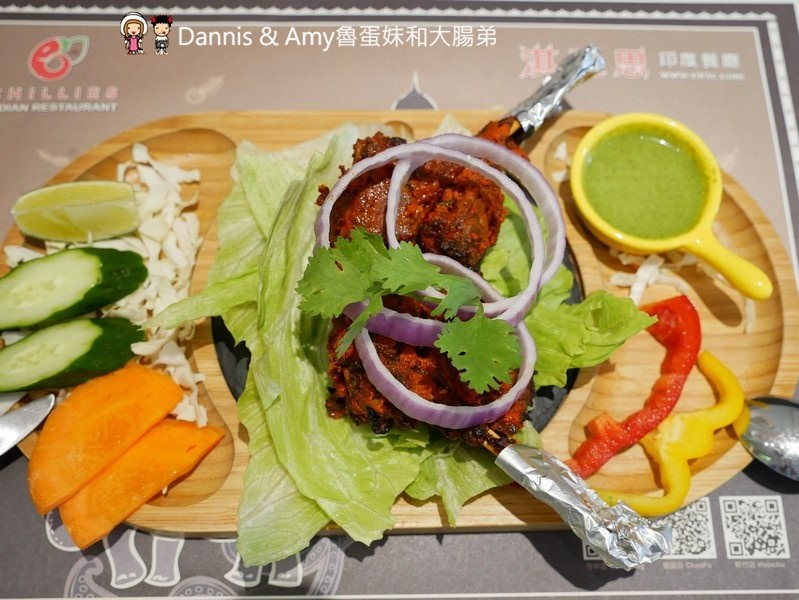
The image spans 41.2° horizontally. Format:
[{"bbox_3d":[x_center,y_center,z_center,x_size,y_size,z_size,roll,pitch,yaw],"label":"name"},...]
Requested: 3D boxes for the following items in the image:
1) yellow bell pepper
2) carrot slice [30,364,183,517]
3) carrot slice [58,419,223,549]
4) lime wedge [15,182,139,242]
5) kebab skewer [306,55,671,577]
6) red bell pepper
[{"bbox_3d":[0.108,0.056,0.412,0.030,0.017,0.076,40,72,13],"label":"yellow bell pepper"},{"bbox_3d":[-0.116,0.047,0.400,0.030,0.007,0.067,43,73,14],"label":"carrot slice"},{"bbox_3d":[-0.098,0.064,0.400,0.065,0.007,0.028,-39,74,-16],"label":"carrot slice"},{"bbox_3d":[-0.132,-0.036,0.434,0.051,0.021,0.025,-2,68,-3],"label":"lime wedge"},{"bbox_3d":[0.030,-0.012,0.413,0.134,0.050,0.224,0,68,-2],"label":"kebab skewer"},{"bbox_3d":[0.096,0.036,0.423,0.028,0.015,0.089,27,70,9],"label":"red bell pepper"}]

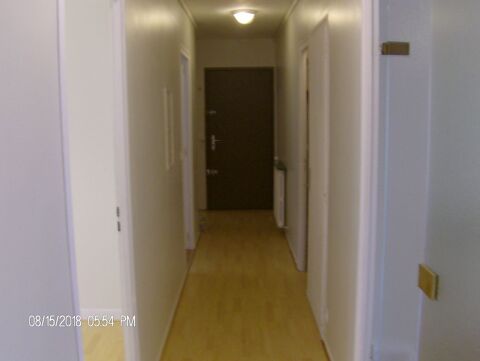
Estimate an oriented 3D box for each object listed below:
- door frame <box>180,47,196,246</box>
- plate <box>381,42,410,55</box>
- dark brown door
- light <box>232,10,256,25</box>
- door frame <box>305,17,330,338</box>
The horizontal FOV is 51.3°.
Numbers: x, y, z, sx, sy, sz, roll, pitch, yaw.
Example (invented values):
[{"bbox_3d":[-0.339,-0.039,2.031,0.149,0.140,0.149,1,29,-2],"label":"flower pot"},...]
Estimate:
[{"bbox_3d":[-0.528,-0.195,4.846,0.121,2.040,0.909,0,9,0],"label":"door frame"},{"bbox_3d":[0.641,-0.544,2.060,0.115,0.050,0.025,0,9,0],"label":"plate"},{"bbox_3d":[0.004,-0.586,7.308,0.980,2.060,0.071,0,9,0],"label":"dark brown door"},{"bbox_3d":[0.045,-1.632,5.043,0.250,0.130,0.250,0,9,0],"label":"light"},{"bbox_3d":[0.584,-0.043,3.619,0.101,2.111,0.889,0,9,0],"label":"door frame"}]

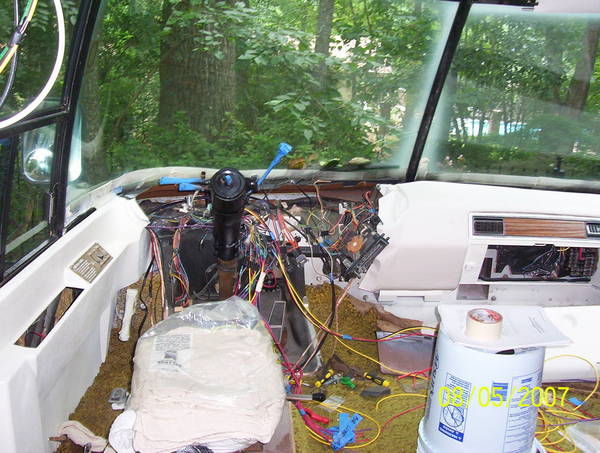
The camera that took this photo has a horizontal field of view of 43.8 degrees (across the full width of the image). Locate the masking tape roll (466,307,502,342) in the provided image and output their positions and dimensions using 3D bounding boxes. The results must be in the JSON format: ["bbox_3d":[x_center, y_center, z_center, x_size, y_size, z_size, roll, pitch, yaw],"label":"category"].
[{"bbox_3d":[0.449,0.241,1.820,0.084,0.048,0.084,2,19,0],"label":"masking tape roll"}]

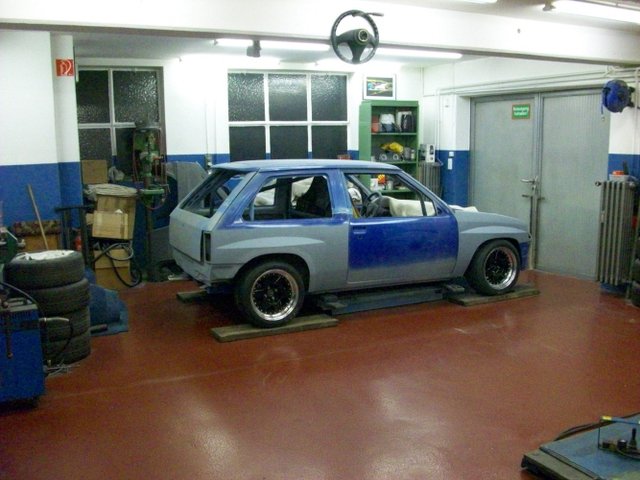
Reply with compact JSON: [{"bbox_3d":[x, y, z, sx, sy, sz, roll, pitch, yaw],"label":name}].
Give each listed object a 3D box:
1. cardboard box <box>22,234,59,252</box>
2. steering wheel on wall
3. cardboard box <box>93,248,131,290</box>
[{"bbox_3d":[-2.400,0.127,5.419,0.320,0.320,0.290,-5,10,-25],"label":"cardboard box"},{"bbox_3d":[0.250,-1.424,4.420,0.375,0.375,0.110,-5,10,-25],"label":"steering wheel on wall"},{"bbox_3d":[-2.247,0.296,6.852,0.360,0.440,0.300,-3,9,-14],"label":"cardboard box"}]

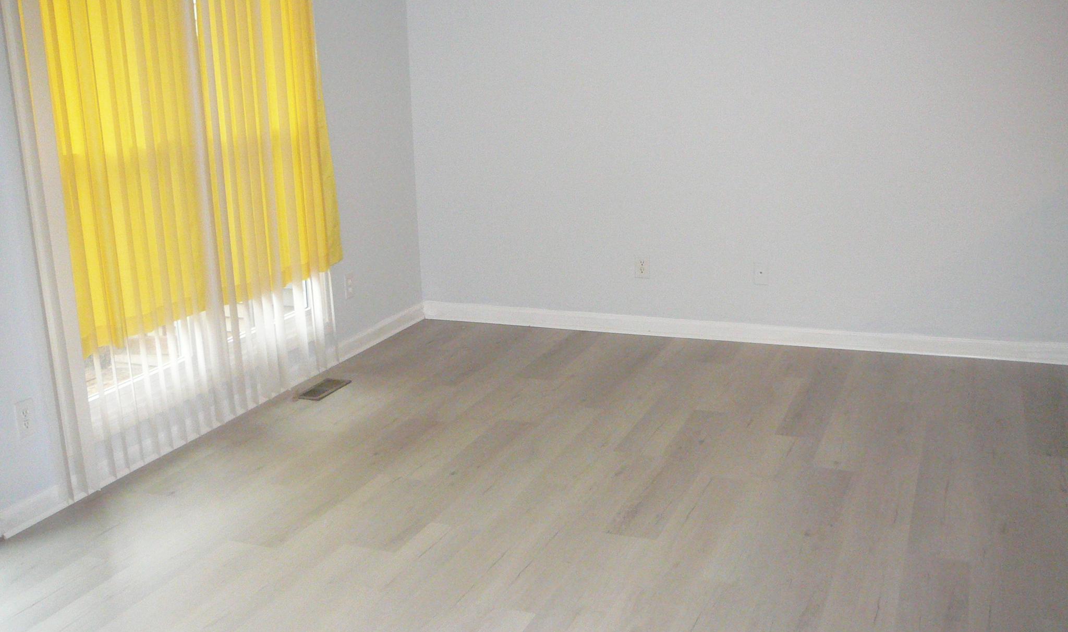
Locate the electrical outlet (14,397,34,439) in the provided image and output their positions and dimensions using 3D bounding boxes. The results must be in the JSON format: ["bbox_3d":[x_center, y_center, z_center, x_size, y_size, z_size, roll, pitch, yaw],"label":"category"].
[{"bbox_3d":[-1.580,0.323,3.360,0.010,0.114,0.070,4,15,21],"label":"electrical outlet"}]

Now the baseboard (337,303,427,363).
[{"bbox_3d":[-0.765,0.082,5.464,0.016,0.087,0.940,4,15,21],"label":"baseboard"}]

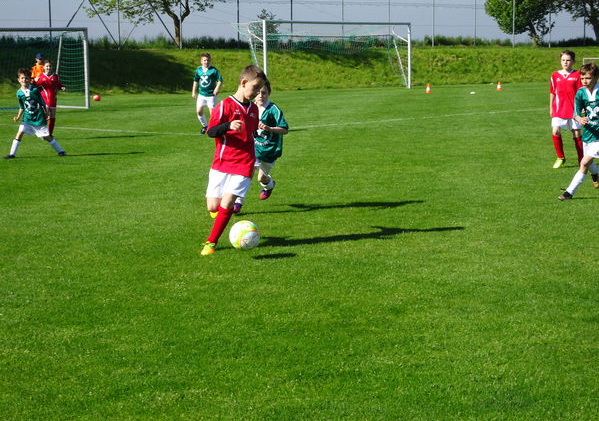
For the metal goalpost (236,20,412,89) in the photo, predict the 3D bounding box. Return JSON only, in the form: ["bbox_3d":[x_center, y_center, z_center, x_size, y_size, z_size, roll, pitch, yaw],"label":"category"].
[{"bbox_3d":[1.056,-5.687,47.948,7.440,2.500,1.500,-7,9,-42],"label":"metal goalpost"}]

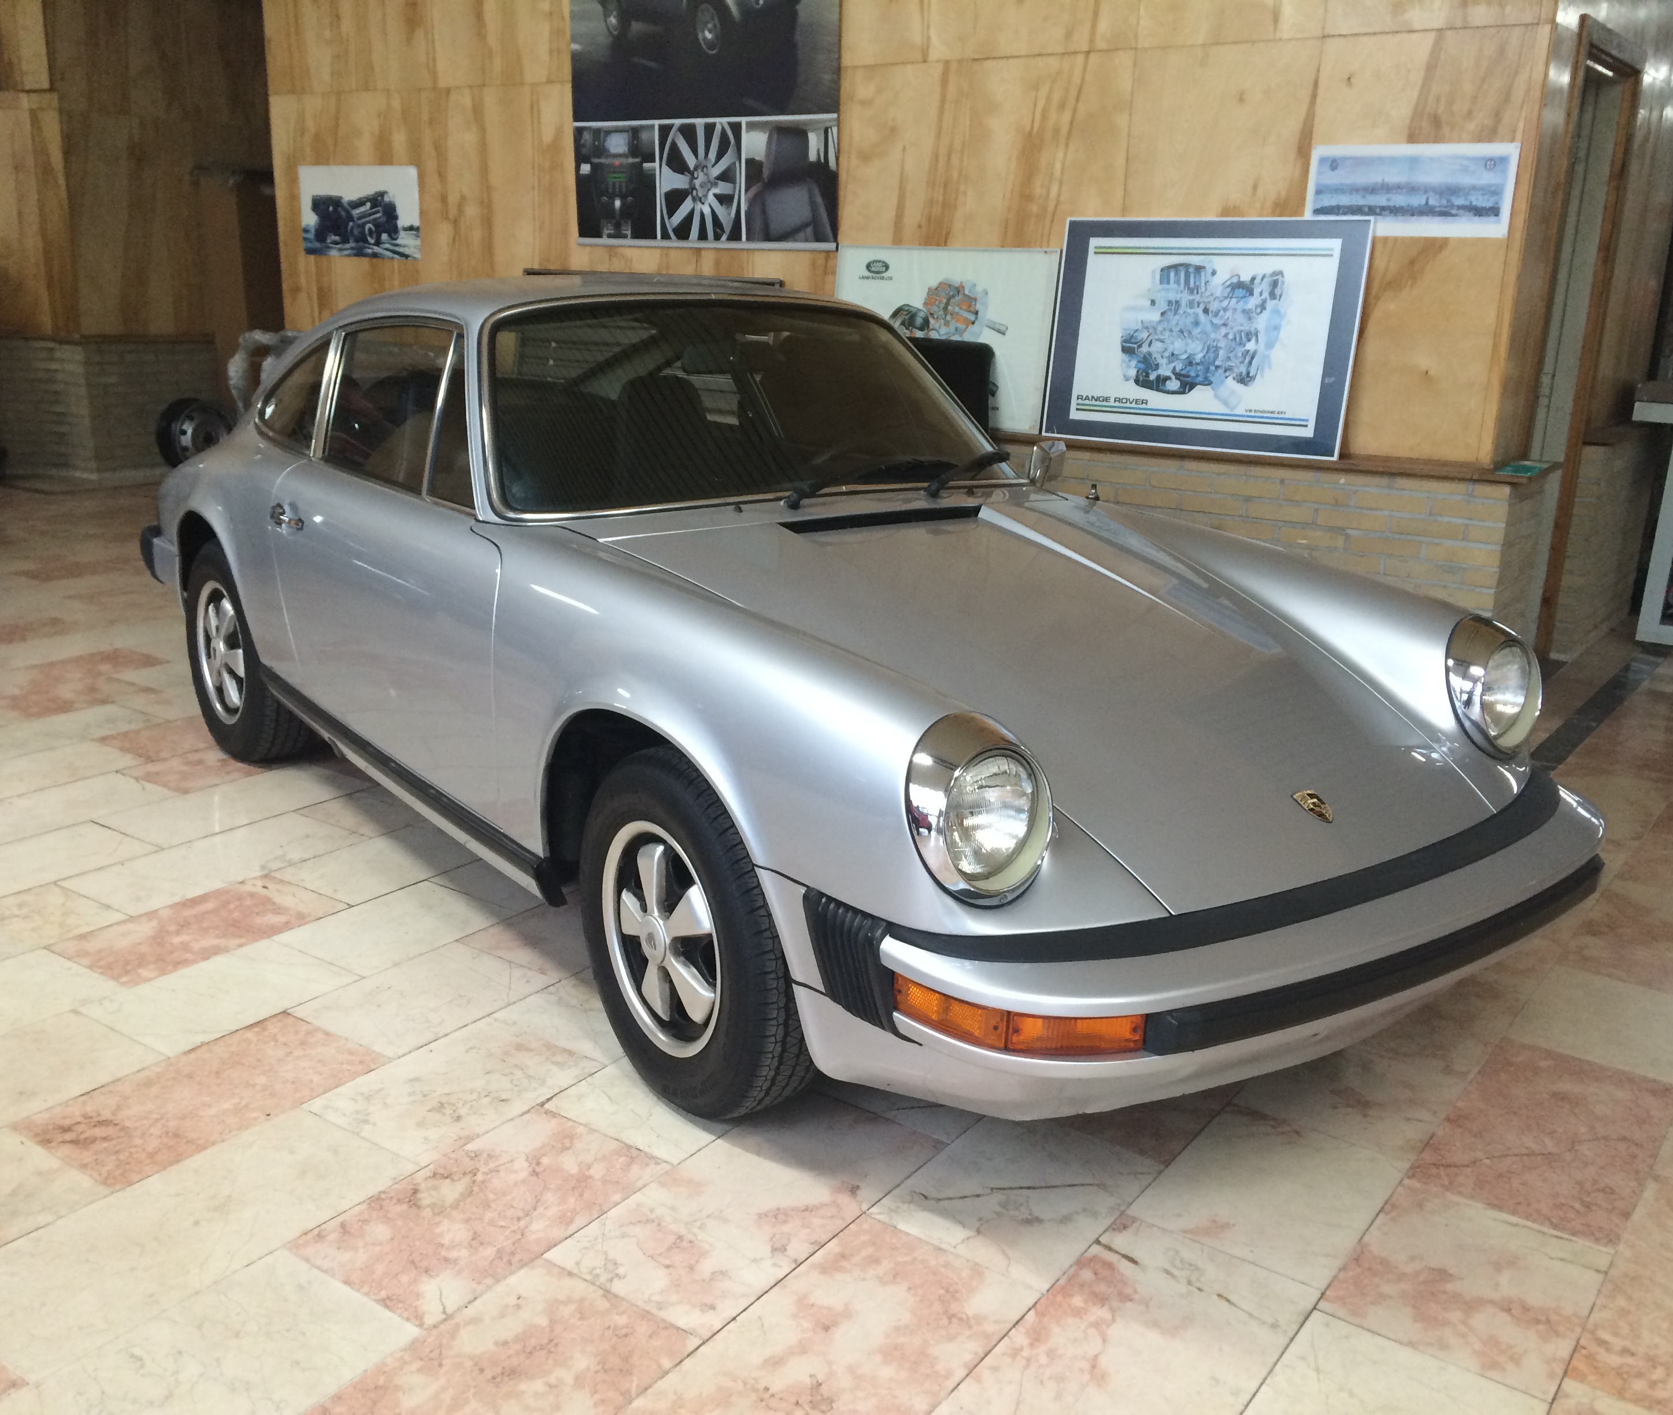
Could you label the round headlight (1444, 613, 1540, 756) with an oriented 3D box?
[{"bbox_3d":[1.193,-0.031,2.868,0.240,0.240,0.130,-9,19,-36],"label":"round headlight"}]

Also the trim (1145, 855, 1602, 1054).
[{"bbox_3d":[0.865,0.356,2.331,1.130,0.058,0.090,-9,19,-36],"label":"trim"}]

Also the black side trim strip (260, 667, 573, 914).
[{"bbox_3d":[-0.960,0.121,3.463,0.055,0.090,1.540,-10,20,-36],"label":"black side trim strip"}]

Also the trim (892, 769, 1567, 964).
[{"bbox_3d":[0.740,0.235,2.452,1.480,0.060,0.310,-10,19,-36],"label":"trim"}]

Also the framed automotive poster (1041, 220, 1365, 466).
[{"bbox_3d":[1.178,-1.214,5.143,1.041,0.726,0.022,12,11,34],"label":"framed automotive poster"}]

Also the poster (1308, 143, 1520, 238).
[{"bbox_3d":[1.720,-1.555,4.761,0.611,0.264,0.005,12,19,33],"label":"poster"}]

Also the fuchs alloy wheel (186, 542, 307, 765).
[{"bbox_3d":[-1.609,-0.162,4.373,0.190,0.630,0.630,-9,19,-36],"label":"fuchs alloy wheel"}]

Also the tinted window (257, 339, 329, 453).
[{"bbox_3d":[-1.359,-0.807,3.993,0.050,0.310,0.580,18,4,-37],"label":"tinted window"}]

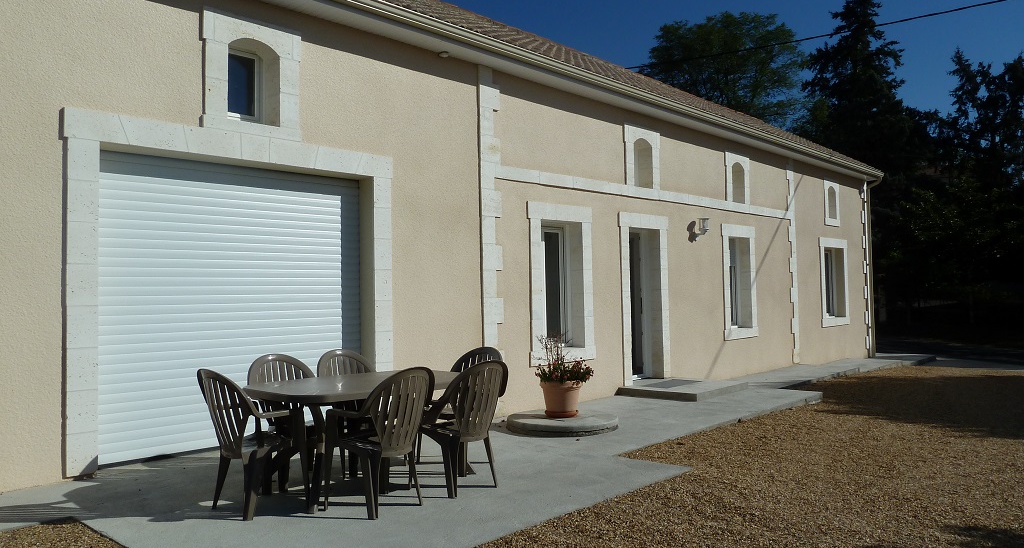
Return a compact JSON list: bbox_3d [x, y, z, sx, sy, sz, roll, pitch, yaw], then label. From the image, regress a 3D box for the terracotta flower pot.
[{"bbox_3d":[0.512,1.284,7.628,0.430,0.345,0.430,-1,-2,0],"label":"terracotta flower pot"}]

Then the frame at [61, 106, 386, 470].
[{"bbox_3d":[-2.382,0.158,6.710,3.024,2.797,0.270,1,-3,-45],"label":"frame"}]

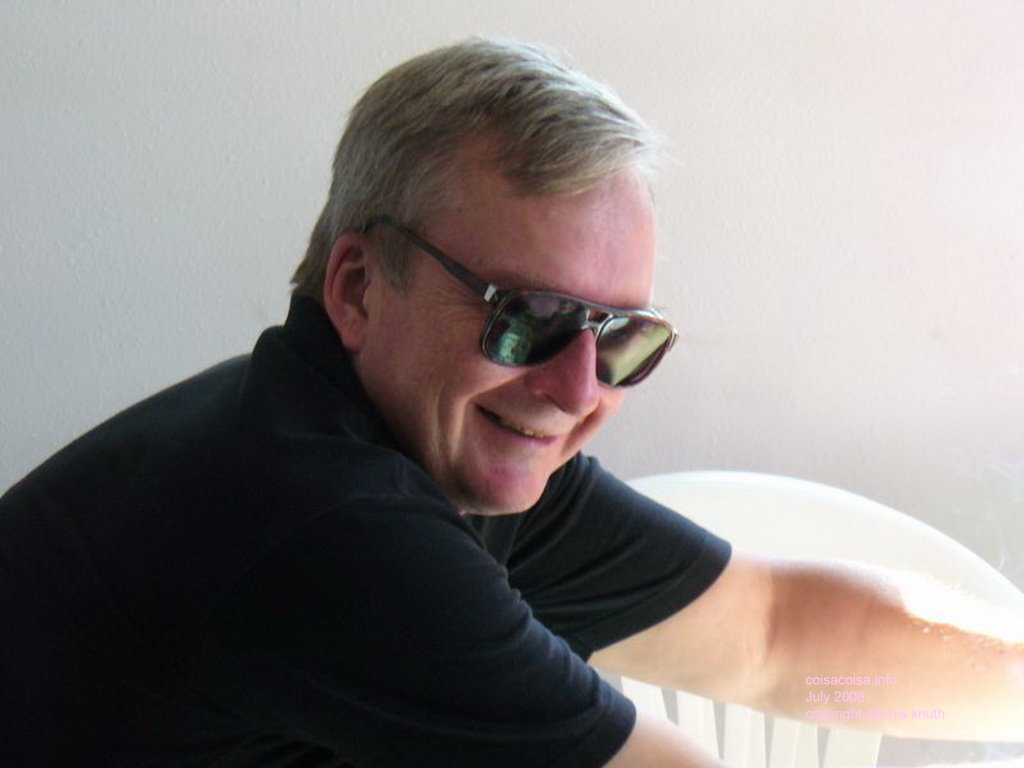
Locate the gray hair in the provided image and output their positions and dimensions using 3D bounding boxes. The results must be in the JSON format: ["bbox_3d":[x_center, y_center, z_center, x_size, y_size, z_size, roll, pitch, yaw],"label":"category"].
[{"bbox_3d":[-0.012,-0.104,2.191,0.172,0.188,0.208,13,6,-43],"label":"gray hair"}]

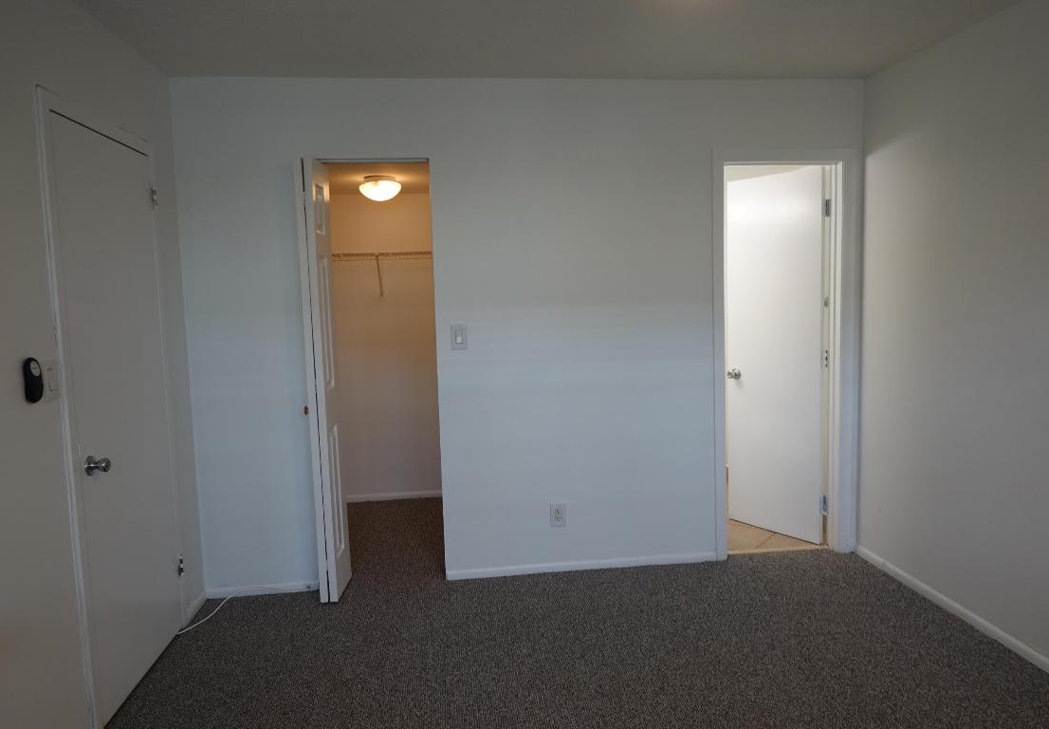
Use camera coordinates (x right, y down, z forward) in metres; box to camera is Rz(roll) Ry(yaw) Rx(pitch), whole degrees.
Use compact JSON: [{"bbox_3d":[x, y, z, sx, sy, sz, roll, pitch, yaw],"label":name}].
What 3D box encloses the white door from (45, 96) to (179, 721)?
[{"bbox_3d":[-1.510,0.178,2.741,0.042,2.030,0.770,-2,6,-6],"label":"white door"}]

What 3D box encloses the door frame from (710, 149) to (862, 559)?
[{"bbox_3d":[1.346,-0.030,3.788,0.772,2.097,0.130,-2,6,-6],"label":"door frame"}]

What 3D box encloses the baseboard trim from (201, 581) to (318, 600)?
[{"bbox_3d":[-1.272,1.095,3.548,0.540,0.046,0.013,-2,6,-6],"label":"baseboard trim"}]

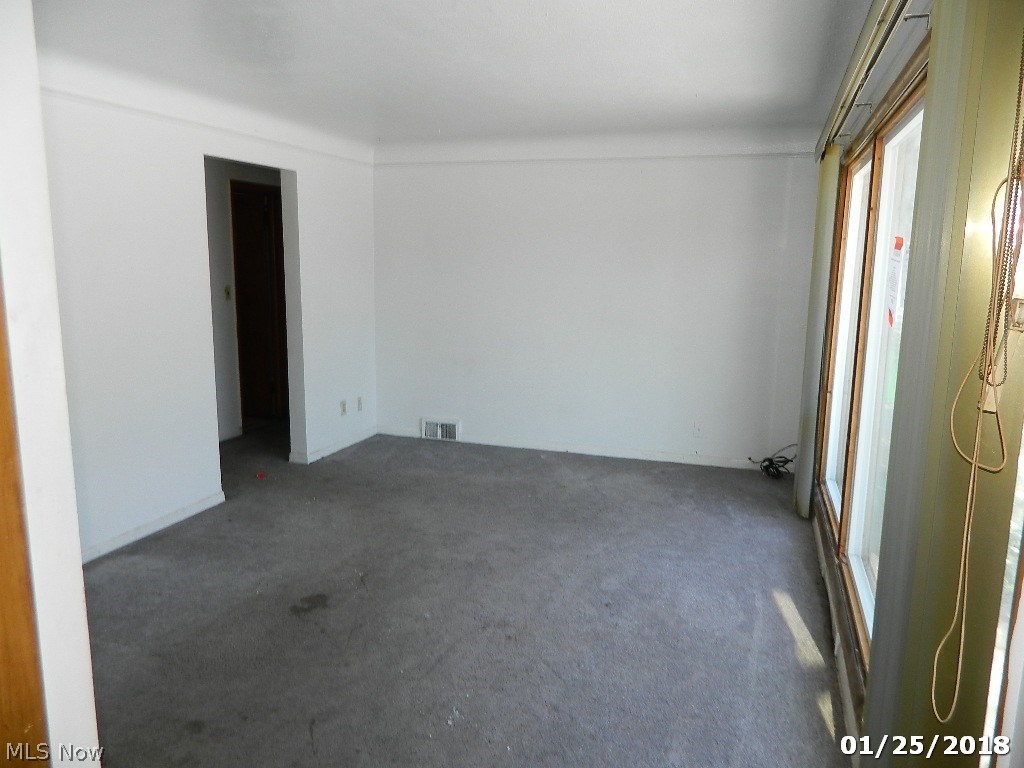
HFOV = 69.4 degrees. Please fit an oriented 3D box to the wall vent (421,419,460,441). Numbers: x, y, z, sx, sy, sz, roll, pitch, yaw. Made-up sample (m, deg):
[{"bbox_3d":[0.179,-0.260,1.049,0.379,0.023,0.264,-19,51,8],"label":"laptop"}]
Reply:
[{"bbox_3d":[-0.598,0.390,6.198,0.355,0.168,0.030,4,10,19],"label":"wall vent"}]

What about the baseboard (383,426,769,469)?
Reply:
[{"bbox_3d":[0.355,0.503,5.905,3.220,0.072,0.018,4,10,19],"label":"baseboard"}]

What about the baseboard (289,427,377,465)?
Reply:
[{"bbox_3d":[-1.414,0.474,5.949,0.171,0.072,1.020,4,10,19],"label":"baseboard"}]

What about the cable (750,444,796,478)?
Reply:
[{"bbox_3d":[1.875,0.561,5.295,0.350,0.200,0.180,4,10,19],"label":"cable"}]

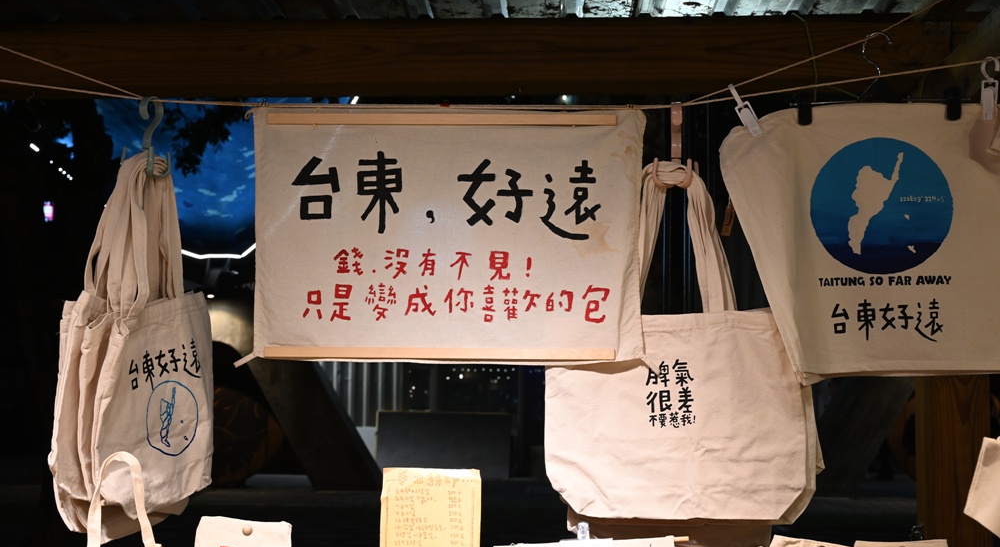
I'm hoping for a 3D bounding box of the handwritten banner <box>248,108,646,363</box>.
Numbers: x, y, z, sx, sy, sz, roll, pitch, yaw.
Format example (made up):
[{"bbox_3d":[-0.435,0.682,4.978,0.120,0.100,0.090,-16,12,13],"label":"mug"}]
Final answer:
[{"bbox_3d":[-0.082,-0.061,2.200,0.635,0.409,0.030,0,-3,1],"label":"handwritten banner"}]

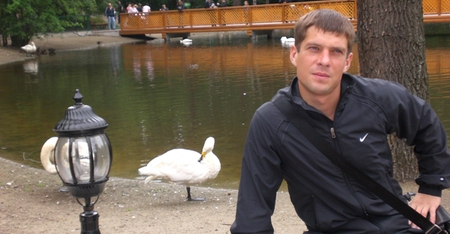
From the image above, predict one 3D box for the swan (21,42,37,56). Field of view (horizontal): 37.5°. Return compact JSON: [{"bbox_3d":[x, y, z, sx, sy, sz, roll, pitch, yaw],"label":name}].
[{"bbox_3d":[-8.667,-2.982,29.300,0.760,0.650,0.360,3,11,30],"label":"swan"}]

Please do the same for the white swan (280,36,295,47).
[{"bbox_3d":[2.982,-3.585,31.000,0.780,0.360,0.360,-3,10,0],"label":"white swan"}]

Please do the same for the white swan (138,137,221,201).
[{"bbox_3d":[-0.458,0.524,6.750,0.810,0.645,0.360,-1,10,10],"label":"white swan"}]

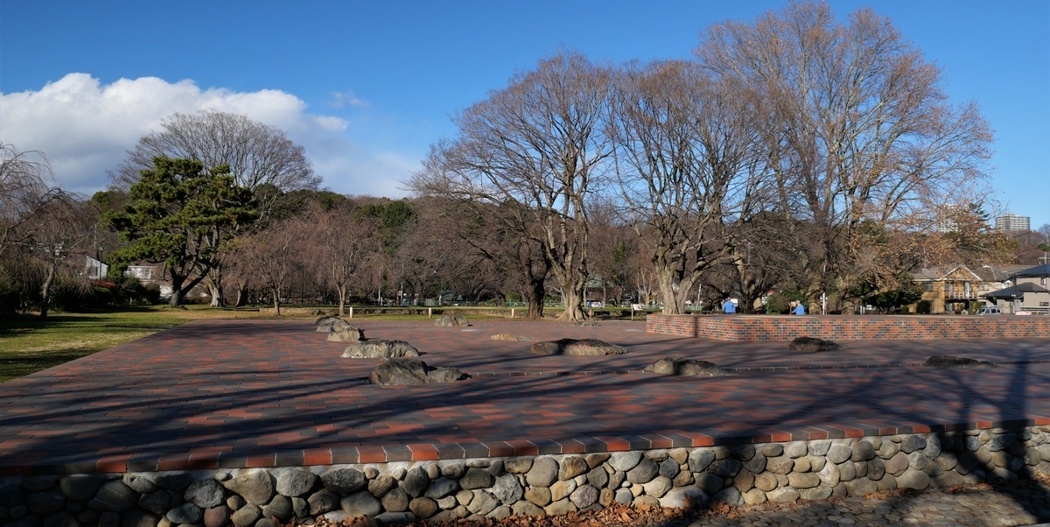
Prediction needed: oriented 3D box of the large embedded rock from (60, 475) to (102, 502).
[{"bbox_3d":[-2.946,1.495,5.223,0.279,0.174,0.209,1,-2,-11],"label":"large embedded rock"}]

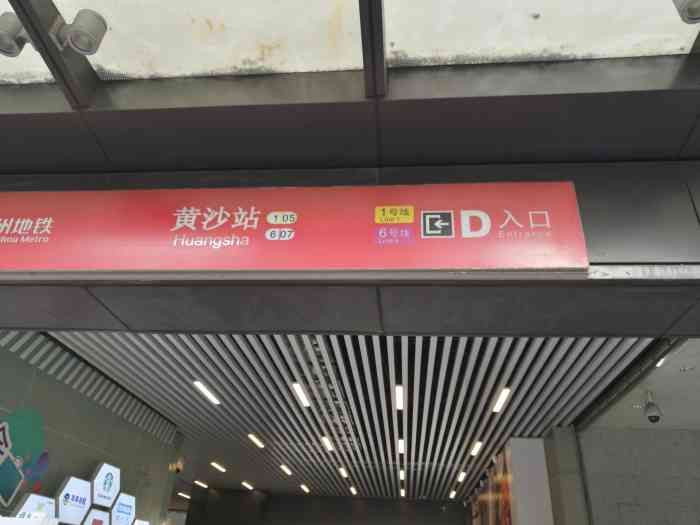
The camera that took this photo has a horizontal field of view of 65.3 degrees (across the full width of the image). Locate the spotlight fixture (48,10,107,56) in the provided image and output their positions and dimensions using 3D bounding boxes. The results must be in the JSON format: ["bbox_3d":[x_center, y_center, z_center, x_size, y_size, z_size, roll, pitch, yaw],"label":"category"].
[{"bbox_3d":[-1.381,-1.180,2.794,0.224,0.182,0.138,0,-31,6],"label":"spotlight fixture"}]

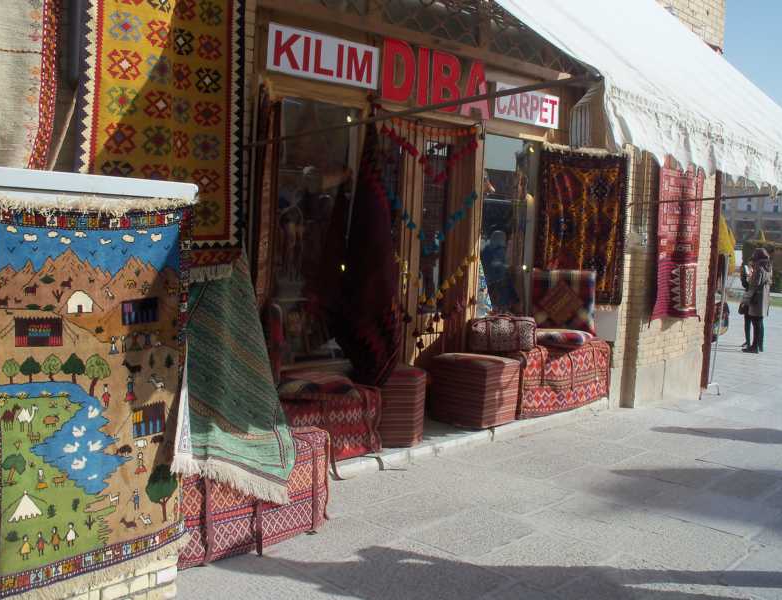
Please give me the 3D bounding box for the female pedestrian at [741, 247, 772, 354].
[{"bbox_3d":[5.626,0.008,12.400,0.380,1.600,0.460,3,5,18],"label":"female pedestrian"}]

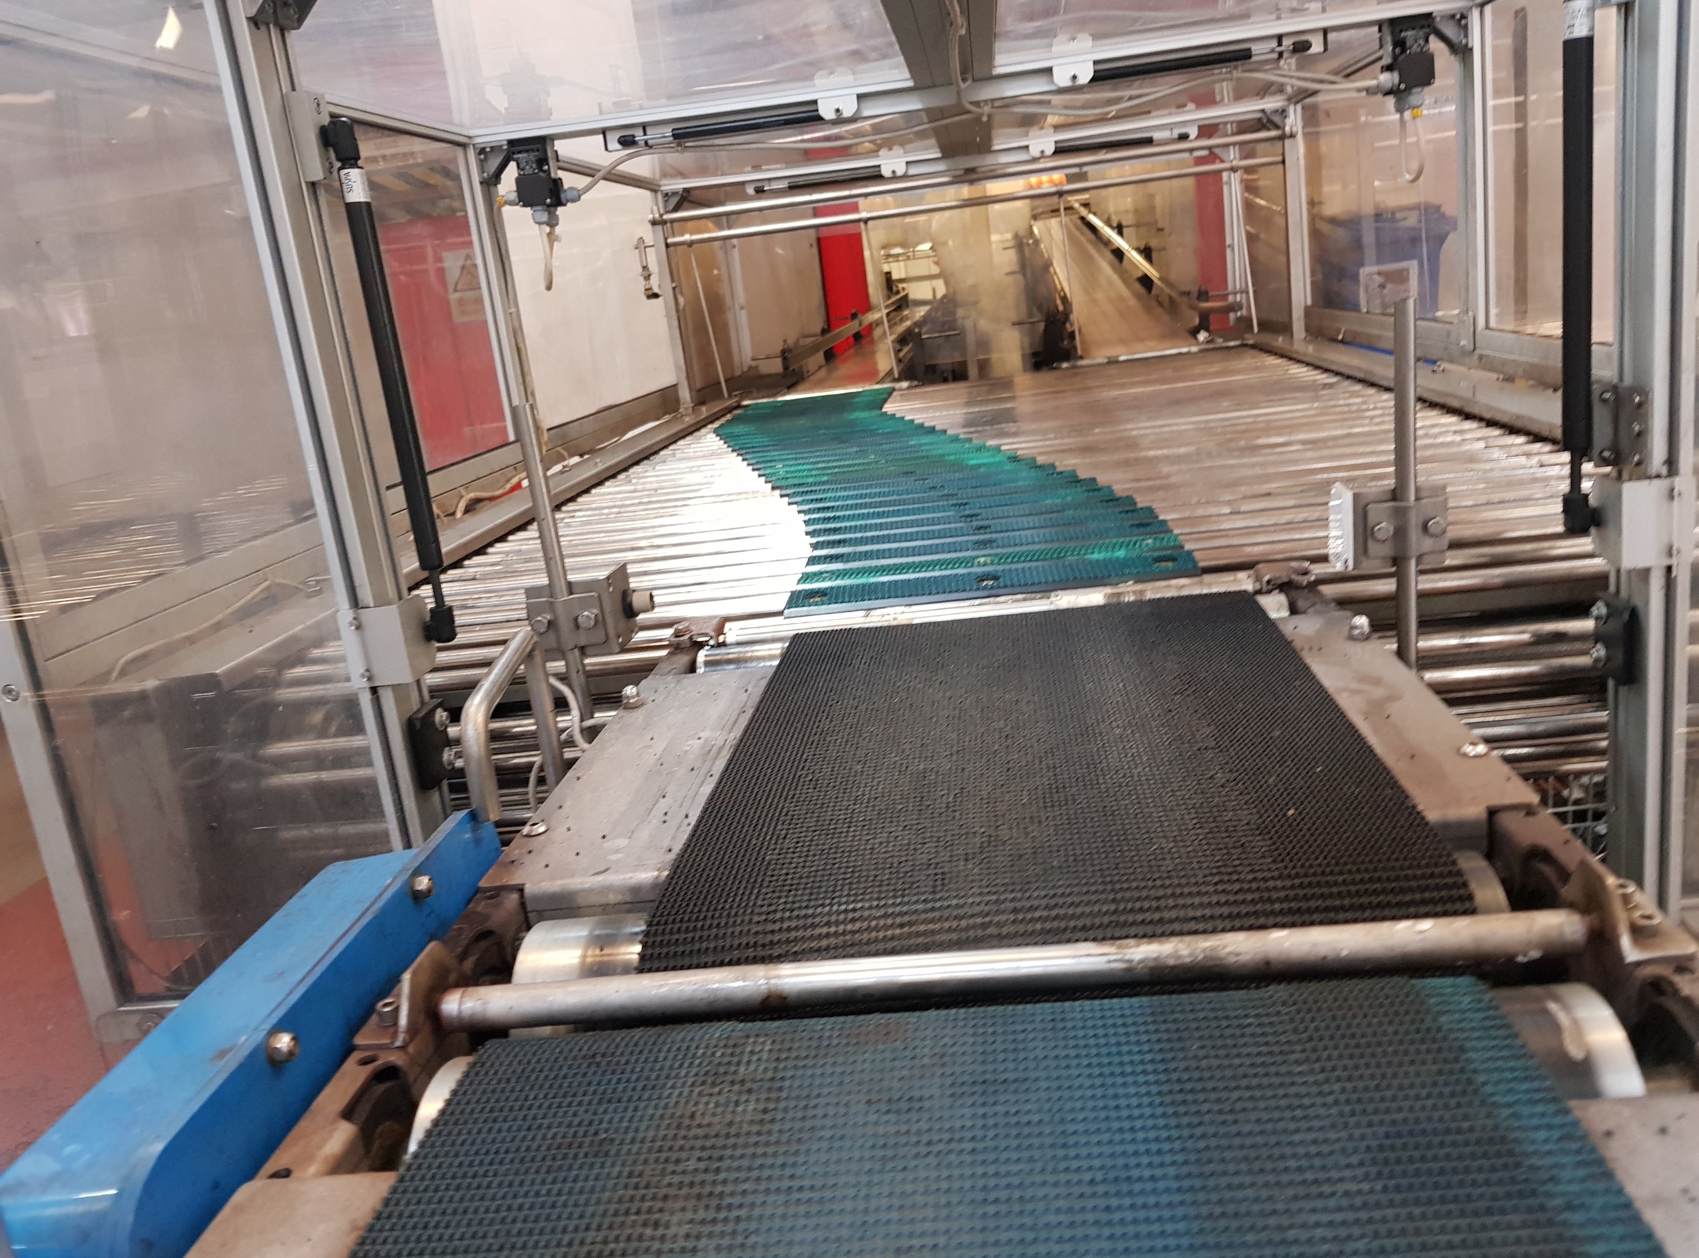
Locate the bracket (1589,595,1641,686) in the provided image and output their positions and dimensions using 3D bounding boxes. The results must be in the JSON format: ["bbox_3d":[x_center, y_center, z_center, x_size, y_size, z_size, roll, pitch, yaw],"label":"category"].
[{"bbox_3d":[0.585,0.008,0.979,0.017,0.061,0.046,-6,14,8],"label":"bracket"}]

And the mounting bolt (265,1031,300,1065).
[{"bbox_3d":[-0.248,0.183,0.558,0.009,0.015,0.015,-6,14,8],"label":"mounting bolt"}]

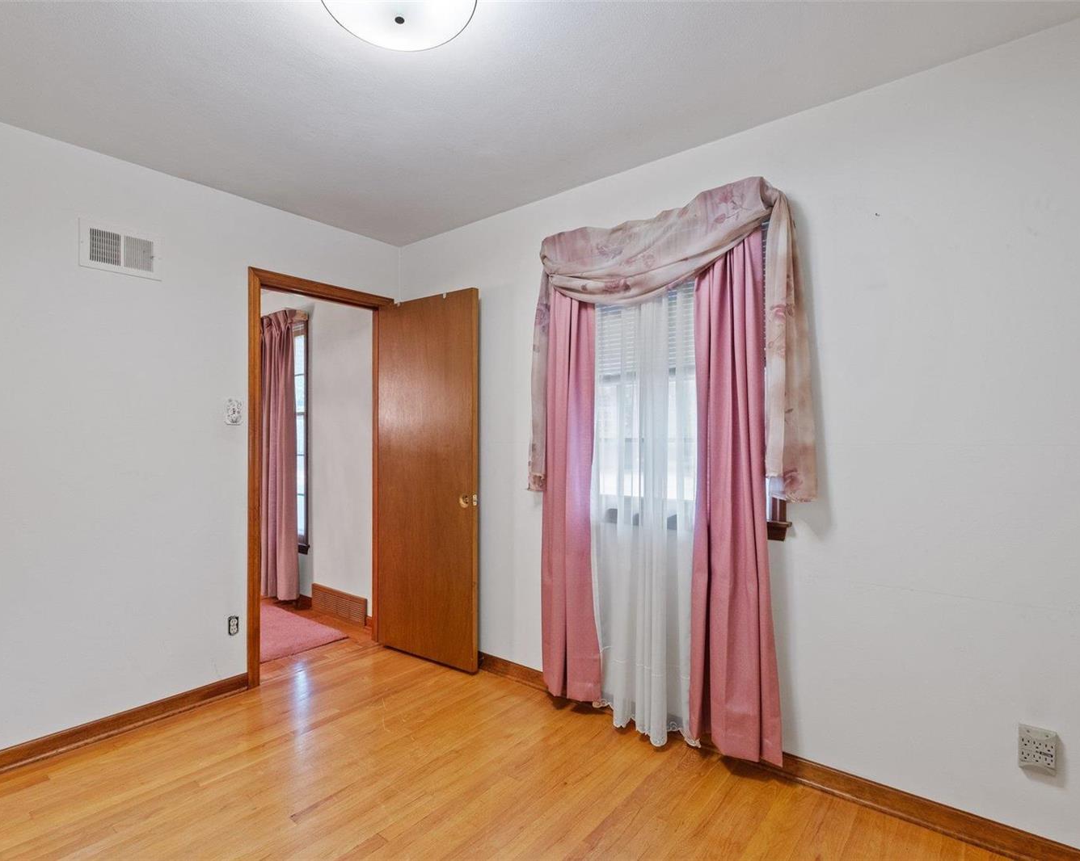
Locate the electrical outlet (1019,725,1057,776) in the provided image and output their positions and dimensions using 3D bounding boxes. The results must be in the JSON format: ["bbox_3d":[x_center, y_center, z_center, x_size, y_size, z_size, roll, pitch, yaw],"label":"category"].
[{"bbox_3d":[1.444,0.933,1.563,0.078,0.122,0.036,-1,-1,37],"label":"electrical outlet"}]

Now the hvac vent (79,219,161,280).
[{"bbox_3d":[-1.788,-0.774,2.310,0.018,0.197,0.285,-1,-1,41],"label":"hvac vent"}]

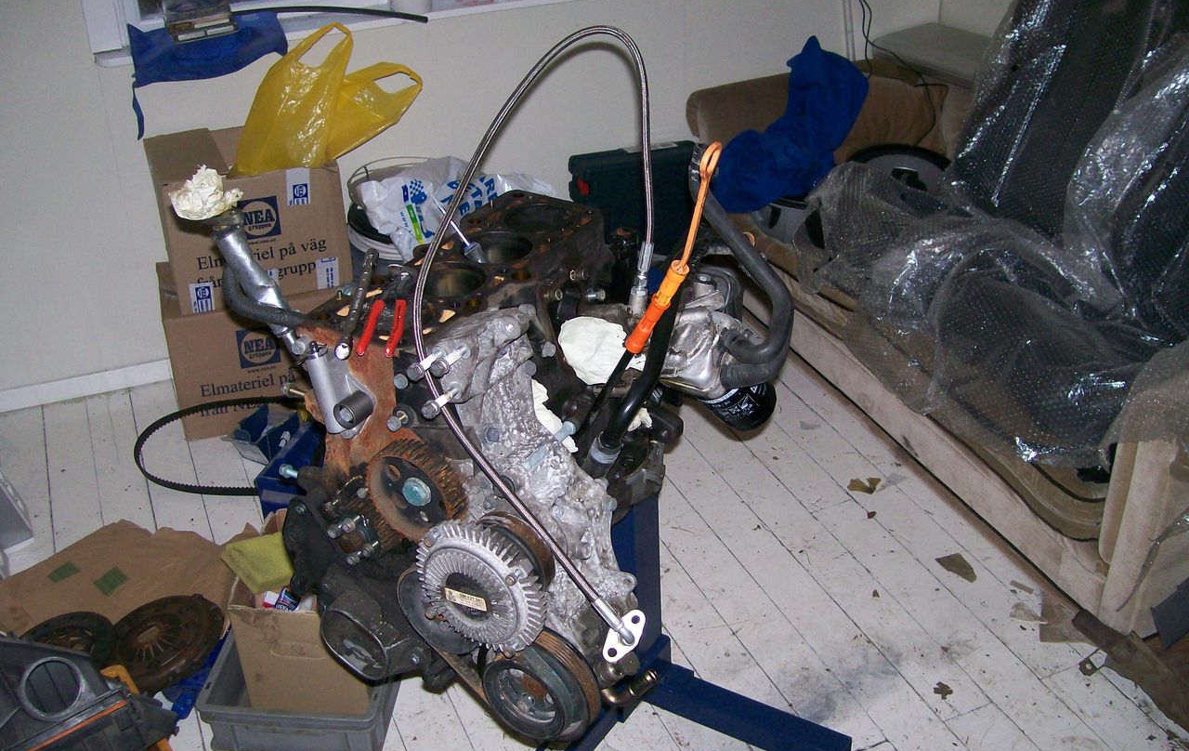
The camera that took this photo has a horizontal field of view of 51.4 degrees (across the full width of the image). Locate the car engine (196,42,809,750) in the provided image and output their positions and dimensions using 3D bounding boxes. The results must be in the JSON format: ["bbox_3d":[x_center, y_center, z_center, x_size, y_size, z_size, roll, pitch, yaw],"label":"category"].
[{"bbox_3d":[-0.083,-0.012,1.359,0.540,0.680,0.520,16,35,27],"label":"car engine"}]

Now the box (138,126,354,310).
[{"bbox_3d":[-0.801,-0.378,2.872,0.384,0.298,0.330,-12,33,-17],"label":"box"}]

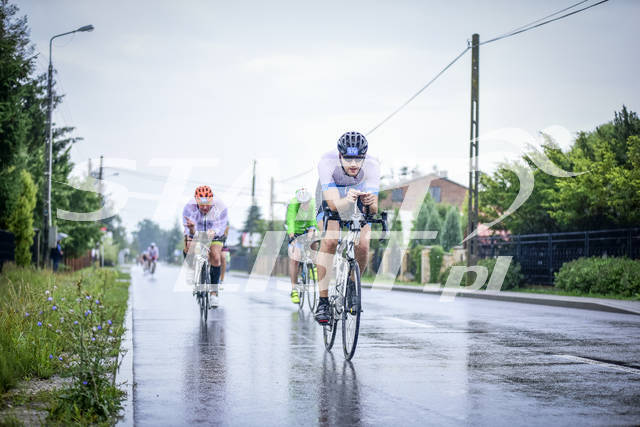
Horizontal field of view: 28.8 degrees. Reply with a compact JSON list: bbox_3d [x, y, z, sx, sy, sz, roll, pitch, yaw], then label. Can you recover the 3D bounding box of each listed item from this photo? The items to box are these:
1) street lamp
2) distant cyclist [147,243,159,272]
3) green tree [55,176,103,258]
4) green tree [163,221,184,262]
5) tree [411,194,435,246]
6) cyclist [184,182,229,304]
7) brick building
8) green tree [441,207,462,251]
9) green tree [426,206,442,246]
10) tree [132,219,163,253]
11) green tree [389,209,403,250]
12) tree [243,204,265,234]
[{"bbox_3d":[-9.295,-2.421,46.000,1.950,9.130,0.350,1,-2,-8],"label":"street lamp"},{"bbox_3d":[-8.329,2.217,62.000,0.580,1.550,1.650,1,-2,-9],"label":"distant cyclist"},{"bbox_3d":[-15.977,0.626,82.000,3.500,6.130,3.500,1,-2,-8],"label":"green tree"},{"bbox_3d":[-21.776,4.311,185.000,3.300,6.540,3.300,1,-2,-8],"label":"green tree"},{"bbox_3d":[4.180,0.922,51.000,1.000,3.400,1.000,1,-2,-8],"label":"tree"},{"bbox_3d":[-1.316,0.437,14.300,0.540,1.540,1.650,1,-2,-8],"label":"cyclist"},{"bbox_3d":[7.809,0.841,93.000,7.200,7.400,8.500,1,-2,-8],"label":"brick building"},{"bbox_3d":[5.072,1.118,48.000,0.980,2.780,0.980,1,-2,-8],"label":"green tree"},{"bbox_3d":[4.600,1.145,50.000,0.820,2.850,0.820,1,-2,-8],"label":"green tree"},{"bbox_3d":[-34.650,5.323,250.000,6.200,8.800,6.200,1,-2,-9],"label":"tree"},{"bbox_3d":[3.336,1.282,55.000,0.720,3.000,0.720,1,-2,-8],"label":"green tree"},{"bbox_3d":[-5.984,2.025,112.000,2.300,5.670,2.300,1,-2,-8],"label":"tree"}]

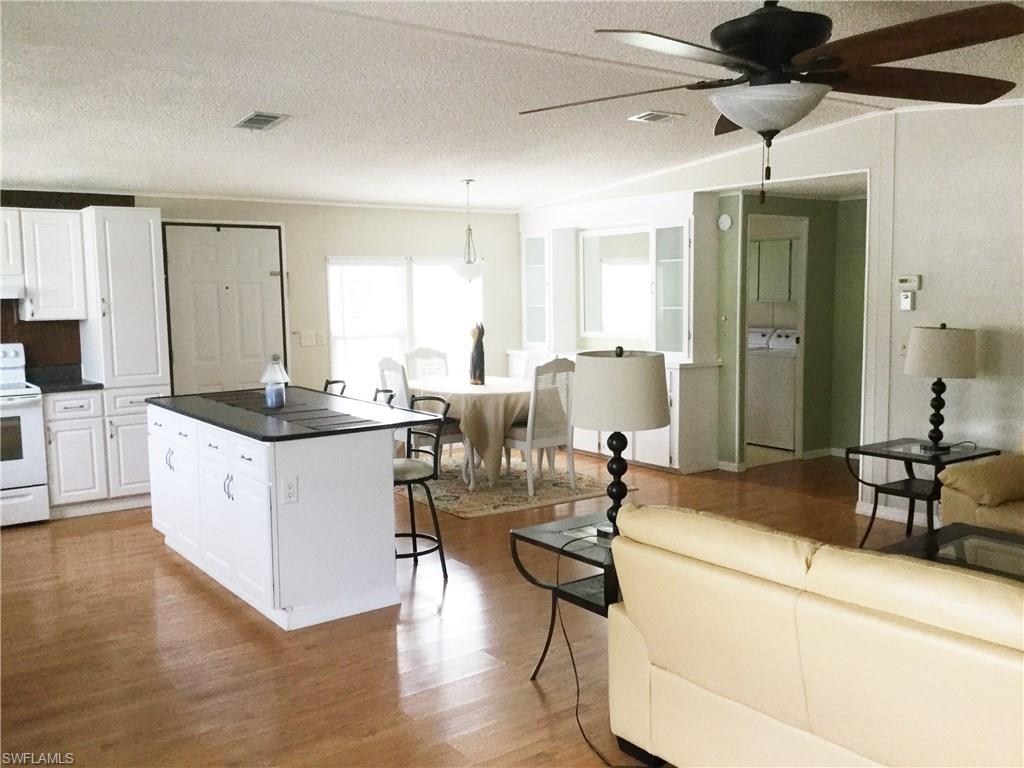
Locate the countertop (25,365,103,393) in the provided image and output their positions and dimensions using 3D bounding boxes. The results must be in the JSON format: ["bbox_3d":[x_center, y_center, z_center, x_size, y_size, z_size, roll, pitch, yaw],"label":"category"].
[{"bbox_3d":[-3.117,-0.035,6.405,0.405,0.138,0.620,-5,8,-37],"label":"countertop"}]

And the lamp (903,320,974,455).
[{"bbox_3d":[2.447,0.012,5.253,0.405,0.730,0.405,-5,8,-37],"label":"lamp"}]

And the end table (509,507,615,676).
[{"bbox_3d":[0.392,0.884,3.612,0.570,0.605,0.565,-5,8,-37],"label":"end table"}]

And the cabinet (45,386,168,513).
[{"bbox_3d":[-2.955,0.444,6.599,0.815,0.865,0.590,-5,8,-37],"label":"cabinet"}]

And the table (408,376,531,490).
[{"bbox_3d":[-0.205,0.379,7.564,1.270,0.755,1.270,-1,6,0],"label":"table"}]

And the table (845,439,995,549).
[{"bbox_3d":[2.357,0.672,5.282,0.570,0.585,0.570,-5,8,-37],"label":"table"}]

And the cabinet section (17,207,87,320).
[{"bbox_3d":[-3.312,-0.848,6.585,0.379,0.777,0.310,-6,8,-37],"label":"cabinet section"}]

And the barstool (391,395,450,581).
[{"bbox_3d":[-0.578,0.567,4.868,0.470,0.970,0.410,-5,8,-37],"label":"barstool"}]

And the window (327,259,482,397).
[{"bbox_3d":[-0.954,-0.511,8.673,1.680,1.330,0.100,-5,8,-37],"label":"window"}]

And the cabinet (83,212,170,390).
[{"bbox_3d":[-2.808,-0.625,6.597,0.435,1.237,0.590,-5,8,-37],"label":"cabinet"}]

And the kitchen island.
[{"bbox_3d":[-1.265,0.578,5.133,0.965,0.900,1.880,-5,8,-37],"label":"kitchen island"}]

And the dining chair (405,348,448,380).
[{"bbox_3d":[-0.592,0.203,7.937,0.480,1.005,0.550,-5,8,-37],"label":"dining chair"}]

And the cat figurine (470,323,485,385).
[{"bbox_3d":[-0.277,-0.248,7.538,0.115,0.510,0.115,-5,8,-37],"label":"cat figurine"}]

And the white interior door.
[{"bbox_3d":[-2.277,-0.241,7.423,0.925,2.030,0.050,-5,8,-37],"label":"white interior door"}]

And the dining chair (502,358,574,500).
[{"bbox_3d":[0.204,0.293,7.034,0.480,1.015,0.550,-4,7,-30],"label":"dining chair"}]

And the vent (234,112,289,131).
[{"bbox_3d":[-1.428,-1.498,5.220,0.205,0.030,0.365,-5,3,-37],"label":"vent"}]

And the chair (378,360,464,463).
[{"bbox_3d":[-0.714,0.290,7.270,0.570,1.010,0.470,-5,8,-37],"label":"chair"}]

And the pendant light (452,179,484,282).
[{"bbox_3d":[-0.334,-1.214,7.295,0.290,0.790,0.290,0,6,0],"label":"pendant light"}]

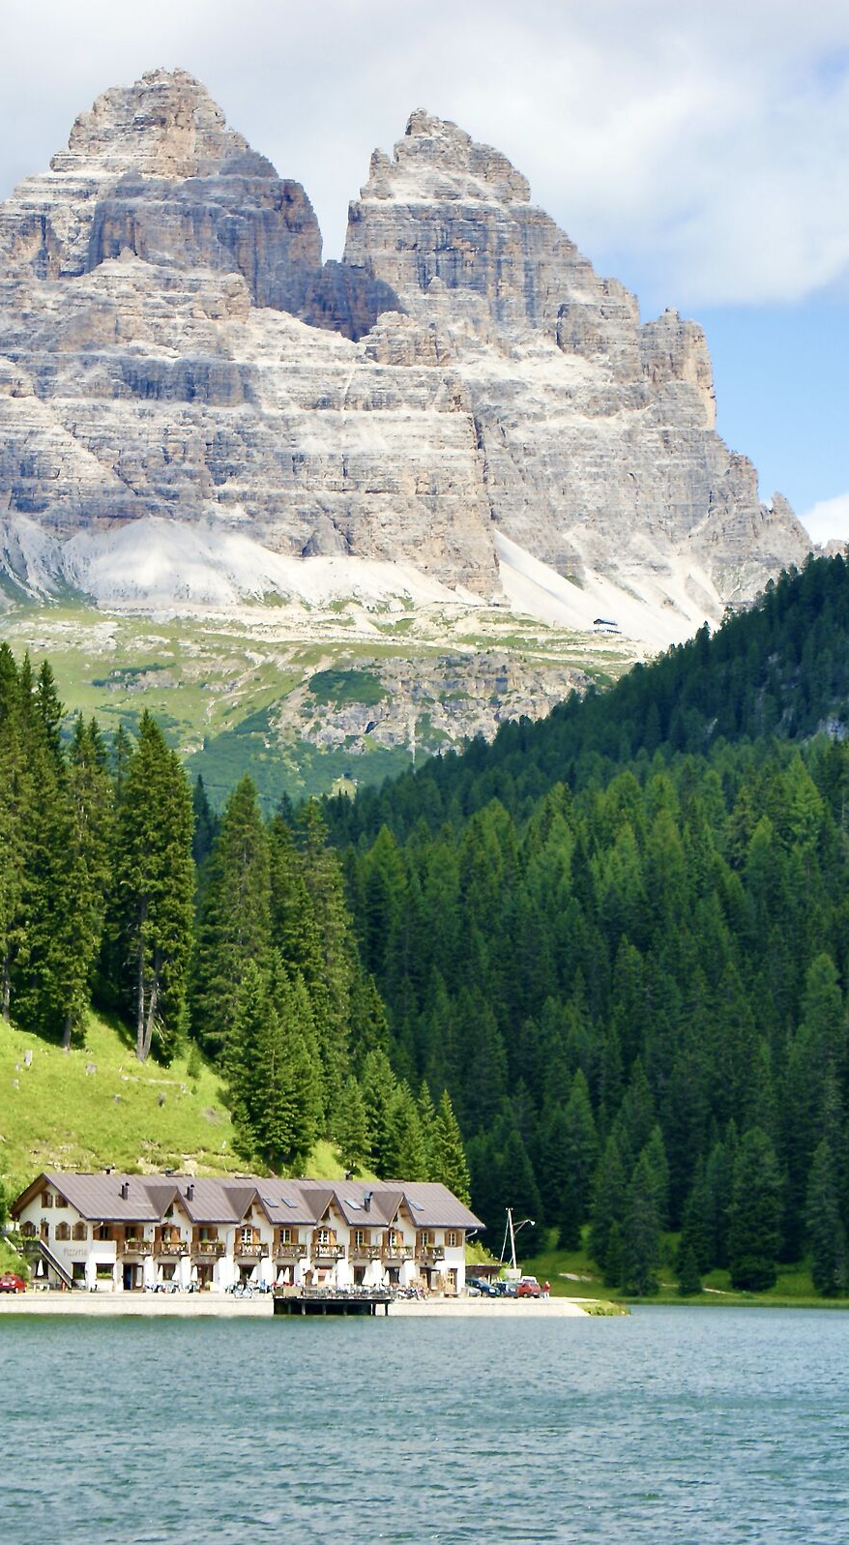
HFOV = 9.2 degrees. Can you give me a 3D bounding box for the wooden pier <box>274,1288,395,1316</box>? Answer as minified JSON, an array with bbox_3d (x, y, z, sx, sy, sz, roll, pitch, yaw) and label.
[{"bbox_3d":[-7.377,43.437,432.970,8.800,2.150,4.200,4,-6,-33],"label":"wooden pier"}]

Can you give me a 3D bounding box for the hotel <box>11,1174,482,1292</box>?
[{"bbox_3d":[-14.807,39.289,447.643,39.562,9.644,12.601,4,-6,-34],"label":"hotel"}]

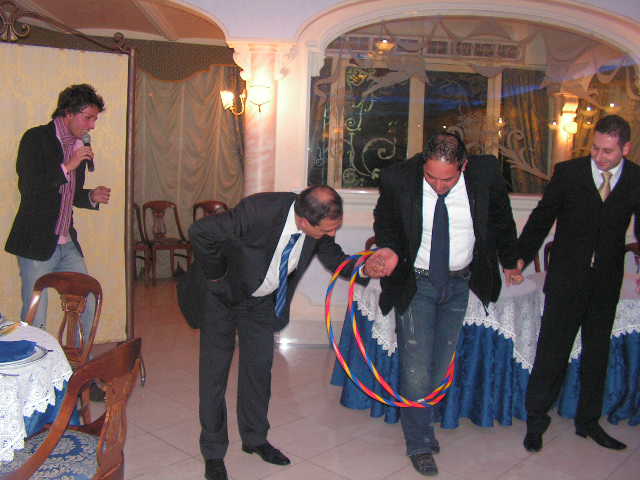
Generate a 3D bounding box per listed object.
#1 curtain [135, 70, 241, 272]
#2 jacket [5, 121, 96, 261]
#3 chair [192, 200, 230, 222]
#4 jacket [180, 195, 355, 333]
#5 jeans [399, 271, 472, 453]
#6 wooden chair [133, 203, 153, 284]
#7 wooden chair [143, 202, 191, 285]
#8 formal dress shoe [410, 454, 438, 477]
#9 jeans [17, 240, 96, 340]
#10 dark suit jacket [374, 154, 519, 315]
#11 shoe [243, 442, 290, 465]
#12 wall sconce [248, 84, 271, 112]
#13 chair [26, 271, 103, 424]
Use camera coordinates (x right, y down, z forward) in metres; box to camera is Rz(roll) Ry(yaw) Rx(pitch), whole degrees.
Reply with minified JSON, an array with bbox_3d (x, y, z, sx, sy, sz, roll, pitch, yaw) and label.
[{"bbox_3d":[-1.629,-0.792,7.693,1.420,2.460,0.150,0,9,-4],"label":"curtain"},{"bbox_3d":[-1.567,-0.288,3.870,0.440,0.790,0.490,6,7,32],"label":"jacket"},{"bbox_3d":[-1.335,0.033,8.346,0.500,0.960,0.550,-2,7,-33],"label":"chair"},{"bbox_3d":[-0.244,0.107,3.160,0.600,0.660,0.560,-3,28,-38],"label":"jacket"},{"bbox_3d":[0.566,0.624,3.464,0.370,0.950,0.380,1,9,0],"label":"jeans"},{"bbox_3d":[-2.181,0.036,7.426,0.450,0.890,0.530,-3,10,-26],"label":"wooden chair"},{"bbox_3d":[-1.736,0.034,7.476,0.450,0.890,0.530,-3,10,-26],"label":"wooden chair"},{"bbox_3d":[0.511,1.068,3.355,0.108,0.110,0.285,1,6,-11],"label":"formal dress shoe"},{"bbox_3d":[-1.498,0.534,3.890,0.460,0.970,0.350,-6,11,-39],"label":"jeans"},{"bbox_3d":[0.590,-0.020,3.274,0.680,0.790,0.400,2,9,6],"label":"dark suit jacket"},{"bbox_3d":[-0.268,1.037,3.366,0.285,0.110,0.105,5,7,27],"label":"shoe"},{"bbox_3d":[-0.480,-1.123,5.280,0.170,0.240,0.200,2,6,2],"label":"wall sconce"},{"bbox_3d":[-1.409,0.649,3.513,0.450,0.890,0.530,1,9,2],"label":"chair"}]

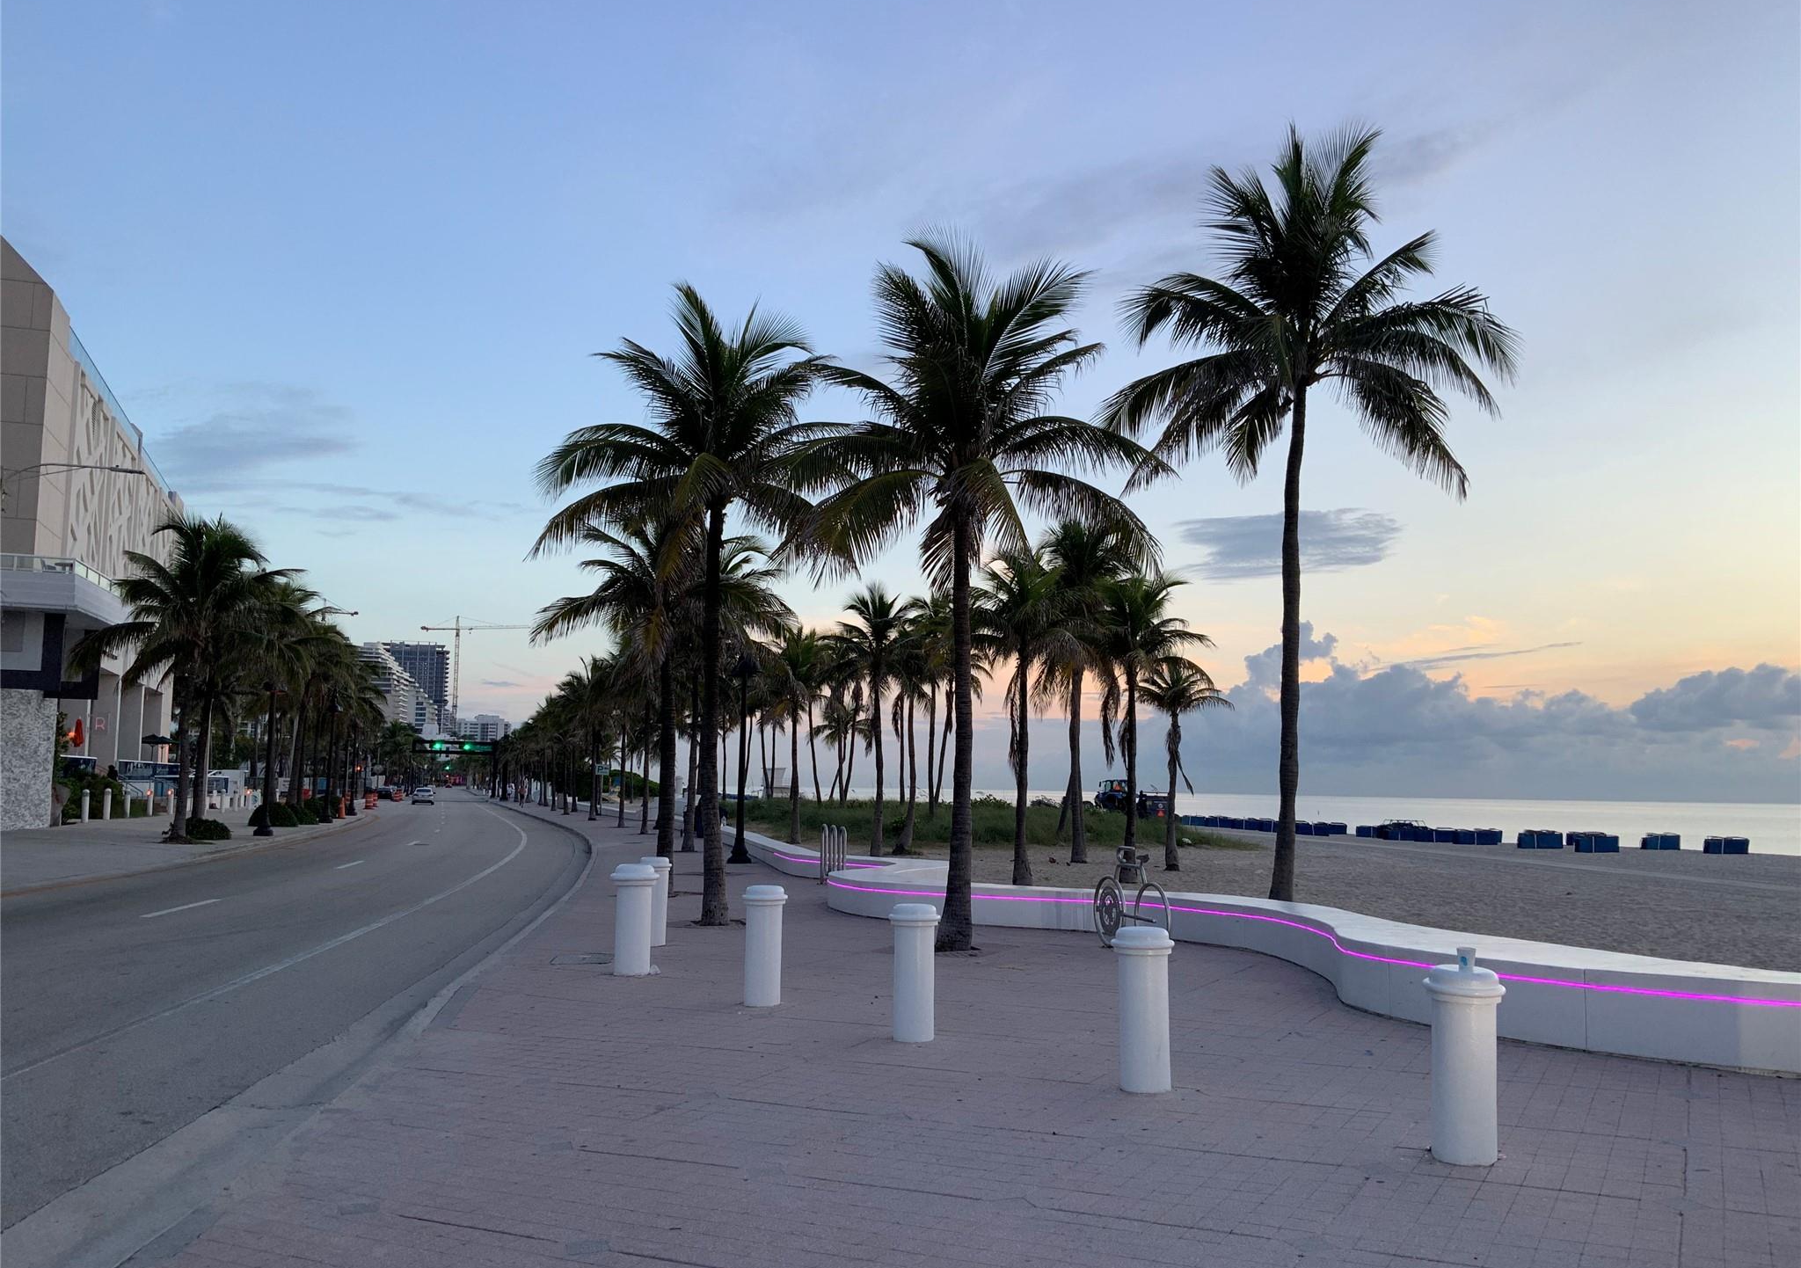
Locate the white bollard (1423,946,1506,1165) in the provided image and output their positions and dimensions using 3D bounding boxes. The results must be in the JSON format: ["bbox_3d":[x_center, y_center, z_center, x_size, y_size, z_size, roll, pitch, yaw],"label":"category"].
[{"bbox_3d":[2.639,1.987,7.084,0.350,0.932,0.350,1,-6,0],"label":"white bollard"}]

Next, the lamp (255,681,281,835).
[{"bbox_3d":[-18.253,3.511,43.636,0.620,4.600,0.620,1,-6,0],"label":"lamp"}]

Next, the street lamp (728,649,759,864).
[{"bbox_3d":[-3.407,2.635,32.655,0.650,4.619,0.650,1,-6,0],"label":"street lamp"}]

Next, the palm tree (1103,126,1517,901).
[{"bbox_3d":[5.376,-1.714,19.748,5.480,10.300,5.480,1,-6,0],"label":"palm tree"}]

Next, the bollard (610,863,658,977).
[{"bbox_3d":[-2.368,2.519,13.323,0.435,0.957,0.435,1,-6,0],"label":"bollard"}]

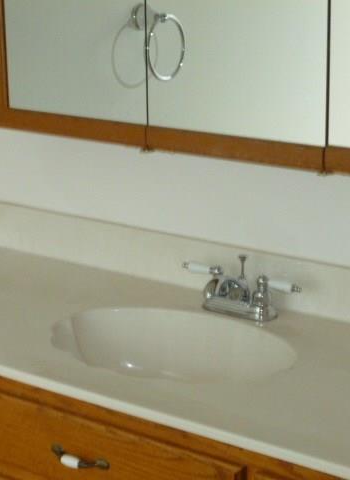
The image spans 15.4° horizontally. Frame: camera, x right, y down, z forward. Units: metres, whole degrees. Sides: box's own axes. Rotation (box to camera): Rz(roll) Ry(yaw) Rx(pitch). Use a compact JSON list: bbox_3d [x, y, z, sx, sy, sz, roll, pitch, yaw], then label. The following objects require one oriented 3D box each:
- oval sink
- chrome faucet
[{"bbox_3d":[-0.014,0.247,2.299,0.485,0.141,0.340,11,19,36],"label":"oval sink"},{"bbox_3d":[0.103,0.090,2.409,0.274,0.109,0.118,11,19,36],"label":"chrome faucet"}]

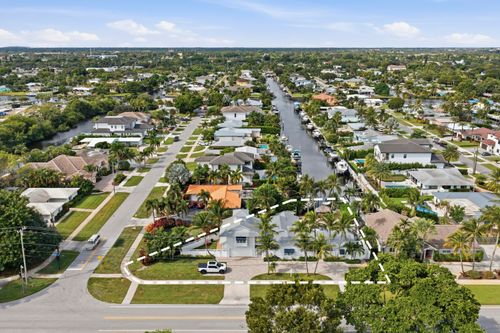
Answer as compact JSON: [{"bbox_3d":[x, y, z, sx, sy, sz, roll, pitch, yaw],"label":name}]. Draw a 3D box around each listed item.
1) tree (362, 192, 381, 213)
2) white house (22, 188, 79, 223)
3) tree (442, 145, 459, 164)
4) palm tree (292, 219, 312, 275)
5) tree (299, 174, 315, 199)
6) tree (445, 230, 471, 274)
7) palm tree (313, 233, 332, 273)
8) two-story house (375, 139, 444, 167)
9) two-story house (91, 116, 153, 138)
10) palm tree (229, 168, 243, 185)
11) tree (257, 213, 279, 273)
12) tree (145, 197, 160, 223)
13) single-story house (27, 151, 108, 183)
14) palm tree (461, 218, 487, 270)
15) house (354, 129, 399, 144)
[{"bbox_3d":[33.250,9.880,107.220,5.350,6.100,5.350,0,17,1],"label":"tree"},{"bbox_3d":[-58.300,10.528,106.810,15.500,3.700,20.500,0,17,1],"label":"white house"},{"bbox_3d":[79.520,-4.826,153.970,6.540,7.590,6.540,0,17,0],"label":"tree"},{"bbox_3d":[10.460,16.130,77.080,4.110,11.860,4.110,0,17,1],"label":"palm tree"},{"bbox_3d":[16.990,6.180,116.590,4.620,7.660,4.620,0,17,1],"label":"tree"},{"bbox_3d":[41.060,17.160,77.210,5.110,9.820,5.110,0,17,1],"label":"tree"},{"bbox_3d":[14.633,17.602,78.181,4.190,9.340,4.190,0,17,0],"label":"palm tree"},{"bbox_3d":[60.800,-5.971,152.478,25.000,8.400,20.000,0,17,1],"label":"two-story house"},{"bbox_3d":[-66.000,-21.178,205.363,28.000,8.600,22.000,0,17,0],"label":"two-story house"},{"bbox_3d":[-4.300,3.705,124.067,4.600,6.600,4.600,0,17,1],"label":"palm tree"},{"bbox_3d":[3.700,15.318,75.746,4.600,12.800,4.600,0,17,1],"label":"tree"},{"bbox_3d":[-25.665,11.546,102.317,4.210,6.700,4.210,0,17,0],"label":"tree"},{"bbox_3d":[-65.500,-0.490,141.610,27.000,5.700,24.000,0,17,1],"label":"single-story house"},{"bbox_3d":[44.910,15.890,78.360,5.270,11.580,5.270,0,17,1],"label":"palm tree"},{"bbox_3d":[61.250,-15.270,191.730,20.500,4.500,15.500,0,17,1],"label":"house"}]

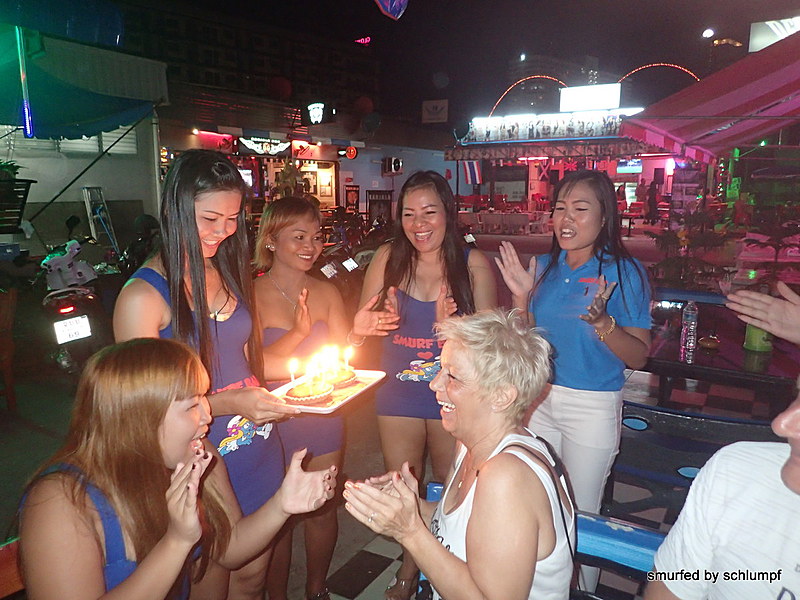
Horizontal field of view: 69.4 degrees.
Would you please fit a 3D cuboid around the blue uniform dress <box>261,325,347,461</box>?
[{"bbox_3d":[-0.336,0.329,2.030,0.330,0.510,0.240,-5,12,-23],"label":"blue uniform dress"}]

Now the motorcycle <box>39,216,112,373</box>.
[{"bbox_3d":[-2.780,0.046,4.848,0.700,1.200,1.880,-6,12,-26],"label":"motorcycle"}]

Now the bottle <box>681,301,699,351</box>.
[{"bbox_3d":[1.201,0.125,2.398,0.066,0.260,0.066,3,12,17],"label":"bottle"}]

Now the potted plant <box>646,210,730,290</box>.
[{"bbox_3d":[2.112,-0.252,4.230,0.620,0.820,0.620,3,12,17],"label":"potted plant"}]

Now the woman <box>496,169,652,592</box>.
[{"bbox_3d":[0.605,0.394,1.982,0.500,1.610,0.420,10,15,42],"label":"woman"}]

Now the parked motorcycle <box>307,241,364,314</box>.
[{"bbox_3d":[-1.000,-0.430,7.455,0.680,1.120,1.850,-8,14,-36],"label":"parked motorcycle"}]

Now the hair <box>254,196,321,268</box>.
[{"bbox_3d":[-0.374,-0.231,1.921,0.200,0.250,0.220,-7,13,-33],"label":"hair"}]

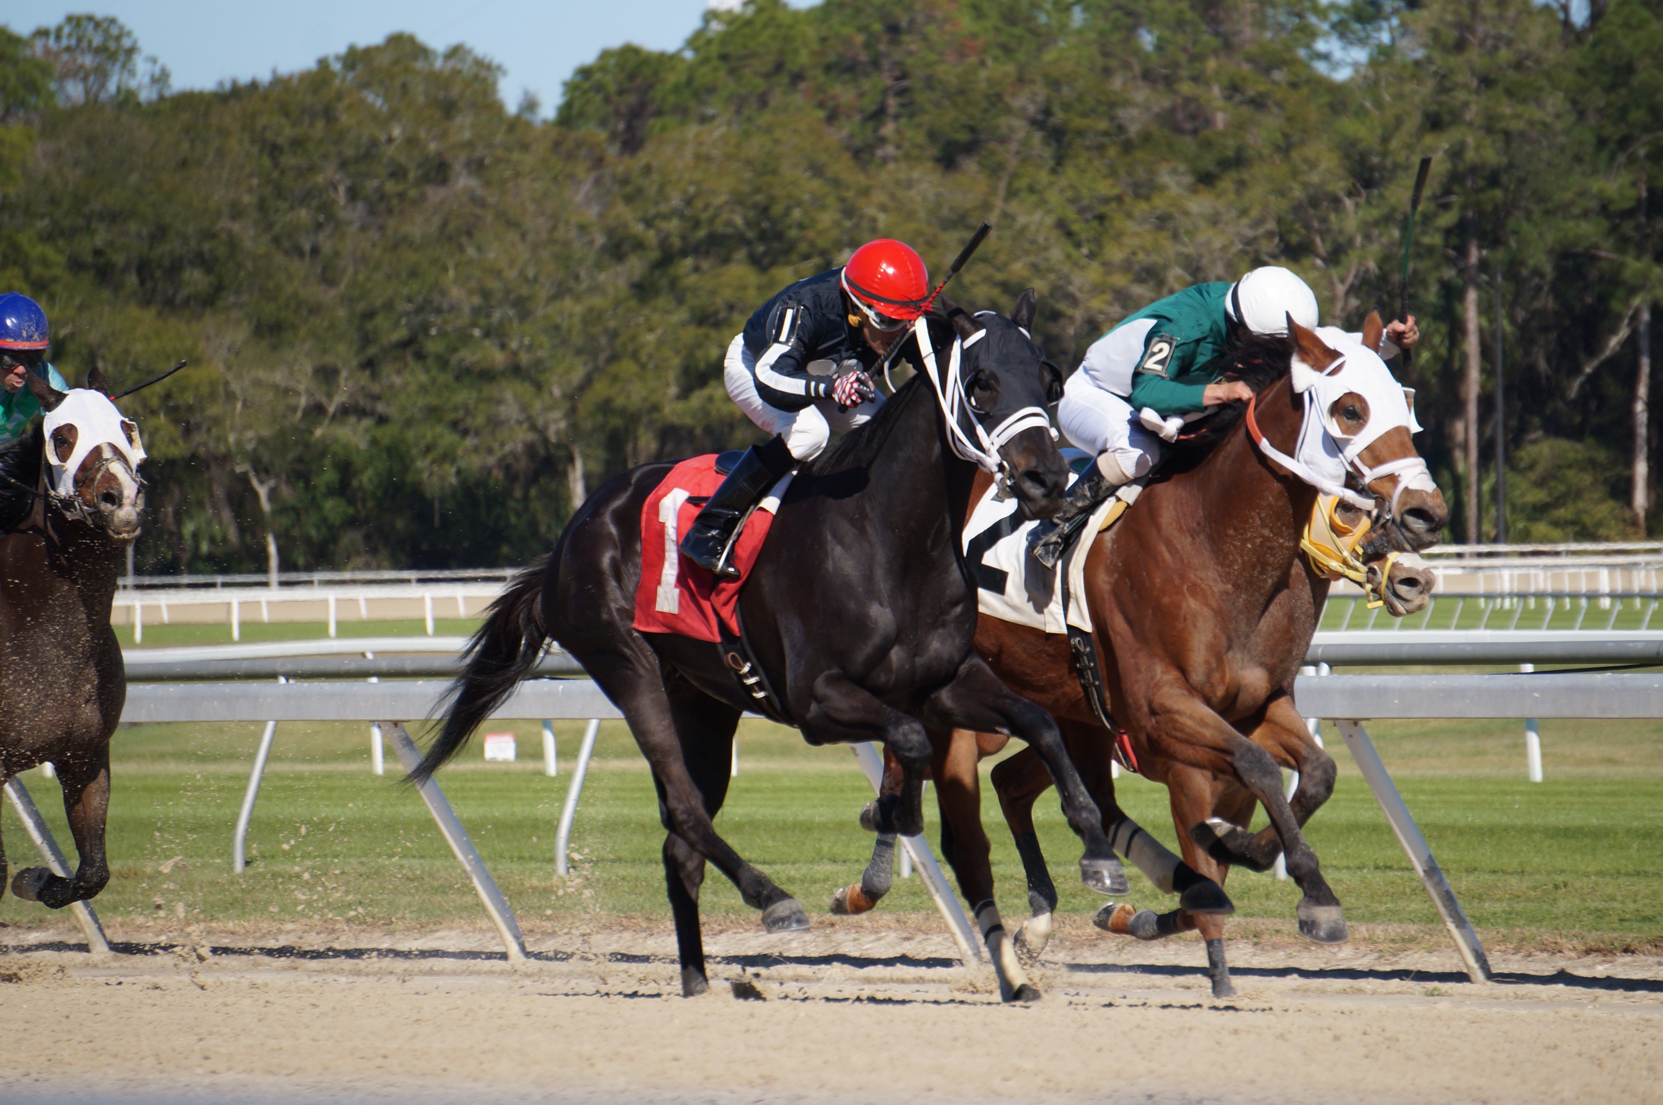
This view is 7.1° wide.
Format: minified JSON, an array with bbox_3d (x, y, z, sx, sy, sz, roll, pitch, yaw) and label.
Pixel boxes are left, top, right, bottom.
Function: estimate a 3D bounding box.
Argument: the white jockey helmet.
[{"bbox_3d":[1.293,-0.739,39.100,0.230,0.280,0.190,-1,-42,-40],"label":"white jockey helmet"}]

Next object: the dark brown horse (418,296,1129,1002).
[{"bbox_3d":[-0.183,0.285,39.500,0.620,2.070,2.650,-1,0,-40],"label":"dark brown horse"}]

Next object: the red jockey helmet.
[{"bbox_3d":[0.158,-0.788,39.100,0.230,0.190,0.280,-1,24,-40],"label":"red jockey helmet"}]

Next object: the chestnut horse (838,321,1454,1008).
[{"bbox_3d":[0.897,0.312,39.600,0.620,2.020,2.500,-1,0,-40],"label":"chestnut horse"}]

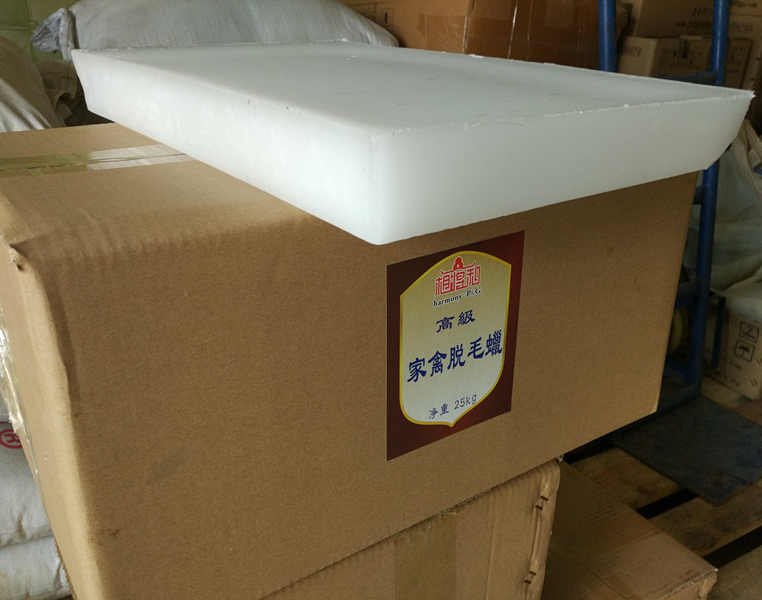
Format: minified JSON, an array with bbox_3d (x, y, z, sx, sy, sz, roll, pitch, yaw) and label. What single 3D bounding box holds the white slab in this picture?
[{"bbox_3d":[-0.018,-0.151,0.525,0.290,0.049,0.447,-16,29,-33],"label":"white slab"}]

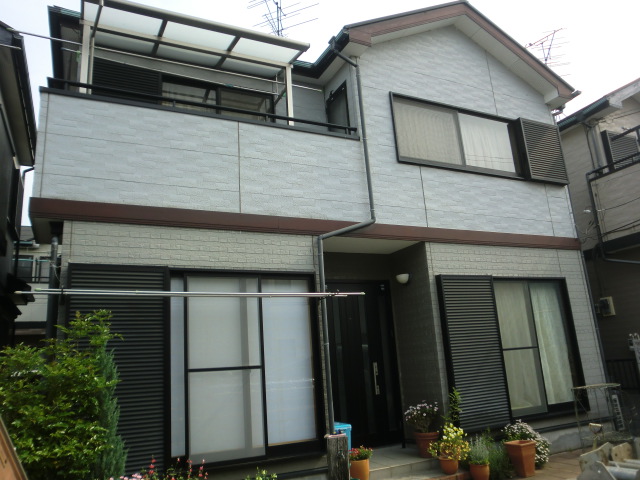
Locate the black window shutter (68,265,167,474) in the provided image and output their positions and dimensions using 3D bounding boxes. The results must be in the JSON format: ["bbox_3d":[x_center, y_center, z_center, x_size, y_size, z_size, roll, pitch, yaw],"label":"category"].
[{"bbox_3d":[-1.969,1.277,4.674,0.923,2.066,0.120,3,-15,-27],"label":"black window shutter"}]

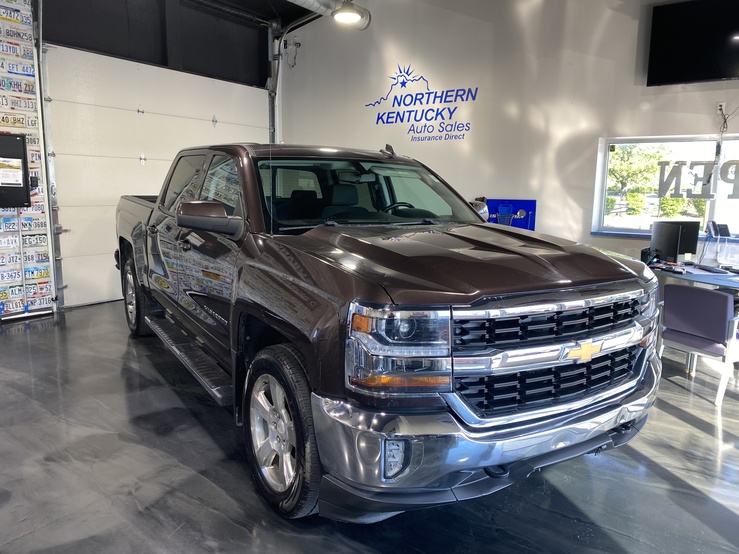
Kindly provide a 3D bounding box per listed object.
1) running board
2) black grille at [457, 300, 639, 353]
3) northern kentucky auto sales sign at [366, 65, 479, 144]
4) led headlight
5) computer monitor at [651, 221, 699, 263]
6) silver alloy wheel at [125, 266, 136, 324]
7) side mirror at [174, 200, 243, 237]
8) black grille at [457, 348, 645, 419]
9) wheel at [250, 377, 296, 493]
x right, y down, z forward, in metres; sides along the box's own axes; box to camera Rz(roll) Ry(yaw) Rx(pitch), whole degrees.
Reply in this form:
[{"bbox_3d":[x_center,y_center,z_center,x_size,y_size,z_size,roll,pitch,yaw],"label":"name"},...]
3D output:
[{"bbox_3d":[-1.355,0.561,4.124,0.180,0.100,2.080,-4,11,-33],"label":"running board"},{"bbox_3d":[0.848,0.183,2.385,1.240,0.150,0.140,-4,11,-33],"label":"black grille"},{"bbox_3d":[0.643,-2.362,7.513,1.822,1.057,0.020,9,12,38],"label":"northern kentucky auto sales sign"},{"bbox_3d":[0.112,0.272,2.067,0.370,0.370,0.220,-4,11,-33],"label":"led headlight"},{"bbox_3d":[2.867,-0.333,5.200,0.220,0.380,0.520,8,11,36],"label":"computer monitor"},{"bbox_3d":[-2.363,0.201,5.727,0.200,0.550,0.550,-4,11,-33],"label":"silver alloy wheel"},{"bbox_3d":[-0.847,-0.299,2.950,0.290,0.195,0.270,-4,11,-33],"label":"side mirror"},{"bbox_3d":[0.841,0.444,2.427,1.240,0.215,0.150,-4,11,-33],"label":"black grille"},{"bbox_3d":[-0.392,0.738,2.708,0.200,0.550,0.550,-4,11,-33],"label":"wheel"}]

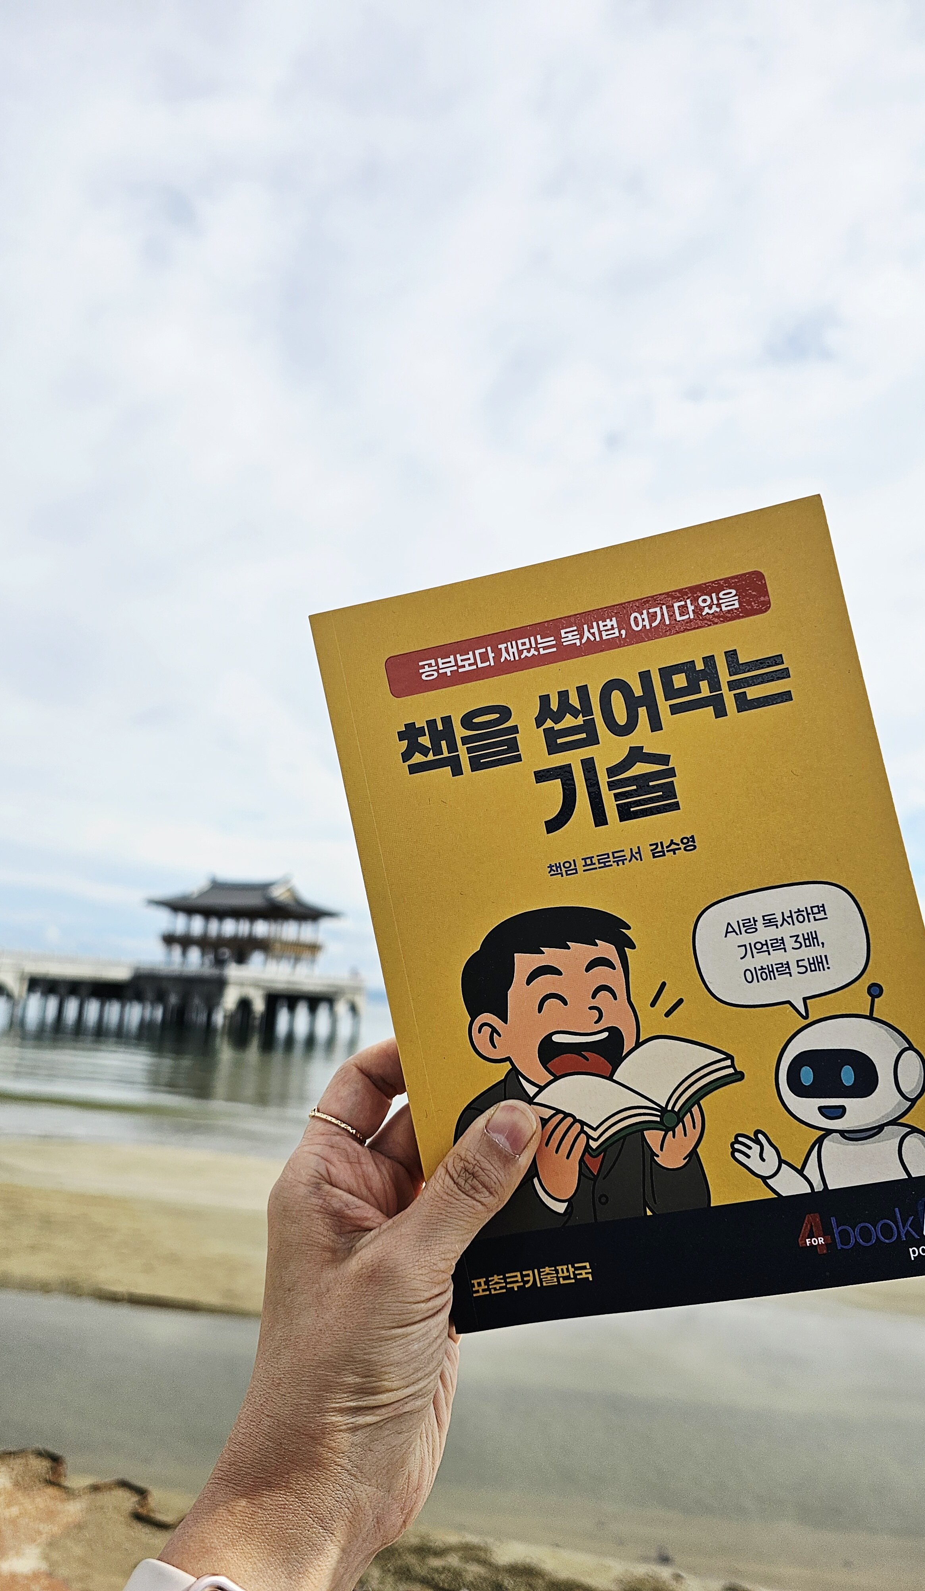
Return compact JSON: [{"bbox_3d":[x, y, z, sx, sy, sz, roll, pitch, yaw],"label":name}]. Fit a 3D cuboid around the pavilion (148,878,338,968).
[{"bbox_3d":[-23.632,14.041,113.864,18.083,11.021,11.181,-3,-13,32],"label":"pavilion"}]

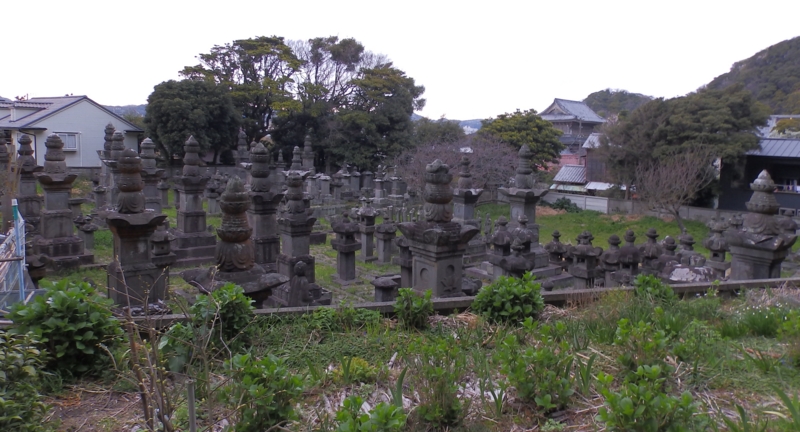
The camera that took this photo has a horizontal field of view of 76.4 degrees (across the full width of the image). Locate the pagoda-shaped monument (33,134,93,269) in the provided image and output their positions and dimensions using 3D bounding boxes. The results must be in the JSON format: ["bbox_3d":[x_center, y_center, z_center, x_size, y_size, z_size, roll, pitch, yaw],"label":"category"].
[{"bbox_3d":[-9.868,-0.489,14.699,1.450,3.750,1.450,-4,8,-39],"label":"pagoda-shaped monument"}]

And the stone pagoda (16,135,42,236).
[{"bbox_3d":[-13.874,-1.156,18.997,1.300,3.700,1.300,-4,8,-39],"label":"stone pagoda"}]

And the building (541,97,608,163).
[{"bbox_3d":[19.698,-8.405,58.511,6.800,9.600,5.600,-4,8,-42],"label":"building"}]

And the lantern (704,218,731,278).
[{"bbox_3d":[8.111,1.009,12.891,0.526,1.856,0.526,-4,9,-39],"label":"lantern"}]

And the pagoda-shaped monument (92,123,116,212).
[{"bbox_3d":[-12.109,-2.035,21.399,1.450,3.750,1.450,-4,8,-39],"label":"pagoda-shaped monument"}]

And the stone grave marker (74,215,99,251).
[{"bbox_3d":[-8.509,0.438,13.800,0.470,0.941,0.450,-5,9,-39],"label":"stone grave marker"}]

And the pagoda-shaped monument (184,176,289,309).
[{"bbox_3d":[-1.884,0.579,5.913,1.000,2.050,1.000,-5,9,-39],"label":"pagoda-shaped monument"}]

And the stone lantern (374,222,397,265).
[{"bbox_3d":[-0.370,0.670,12.900,0.400,0.993,0.400,-5,9,-39],"label":"stone lantern"}]

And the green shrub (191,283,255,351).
[{"bbox_3d":[-1.459,0.797,4.226,0.500,0.500,0.460,-2,7,-19],"label":"green shrub"}]

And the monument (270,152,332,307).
[{"bbox_3d":[-1.941,0.329,9.710,0.920,2.500,0.920,-5,9,-39],"label":"monument"}]

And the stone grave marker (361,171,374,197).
[{"bbox_3d":[-1.888,-1.837,29.492,0.650,1.600,0.650,-5,9,-39],"label":"stone grave marker"}]

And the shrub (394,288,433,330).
[{"bbox_3d":[0.143,1.011,5.600,0.420,0.397,0.380,1,7,0],"label":"shrub"}]

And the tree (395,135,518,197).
[{"bbox_3d":[3.223,-2.884,31.210,7.200,3.950,6.500,2,6,6],"label":"tree"}]

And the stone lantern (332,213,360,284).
[{"bbox_3d":[-1.377,0.822,13.145,0.536,1.810,0.536,-4,9,-39],"label":"stone lantern"}]

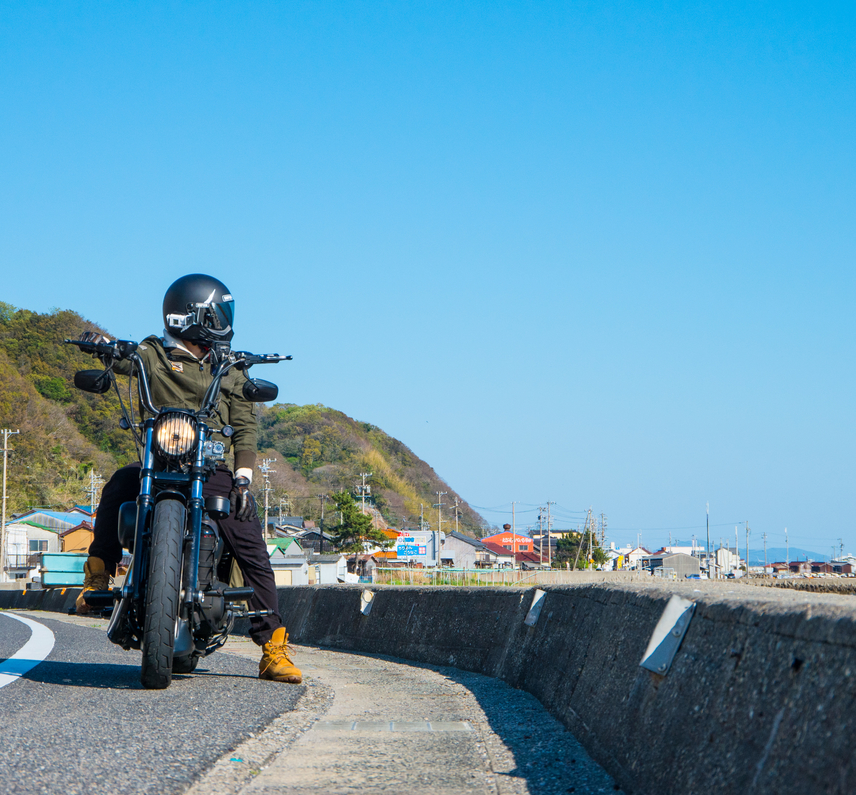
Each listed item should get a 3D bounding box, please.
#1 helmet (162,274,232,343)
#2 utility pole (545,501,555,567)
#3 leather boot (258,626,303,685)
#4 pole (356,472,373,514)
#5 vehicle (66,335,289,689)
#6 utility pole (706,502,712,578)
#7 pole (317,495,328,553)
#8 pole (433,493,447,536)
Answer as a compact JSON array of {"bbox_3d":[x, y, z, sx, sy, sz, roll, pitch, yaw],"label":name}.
[{"bbox_3d":[-0.893,-0.342,9.300,0.300,0.270,0.245,-2,-5,25],"label":"helmet"},{"bbox_3d":[18.769,21.815,369.571,1.500,11.840,0.500,0,-4,0],"label":"utility pole"},{"bbox_3d":[-0.545,0.950,8.850,0.120,0.210,0.300,2,-5,-23],"label":"leather boot"},{"bbox_3d":[-7.953,16.010,299.519,1.900,13.270,0.700,0,-4,0],"label":"pole"},{"bbox_3d":[-0.935,0.444,9.050,0.840,1.240,2.250,4,-4,-3],"label":"vehicle"},{"bbox_3d":[49.361,25.028,419.519,0.500,13.270,0.500,0,-4,0],"label":"utility pole"},{"bbox_3d":[-12.333,16.265,279.642,1.400,9.880,0.500,0,-4,0],"label":"pole"},{"bbox_3d":[1.584,18.951,329.574,1.800,11.760,0.500,0,-4,0],"label":"pole"}]

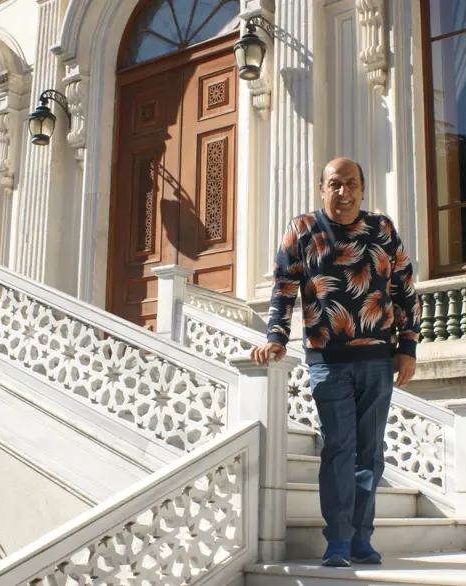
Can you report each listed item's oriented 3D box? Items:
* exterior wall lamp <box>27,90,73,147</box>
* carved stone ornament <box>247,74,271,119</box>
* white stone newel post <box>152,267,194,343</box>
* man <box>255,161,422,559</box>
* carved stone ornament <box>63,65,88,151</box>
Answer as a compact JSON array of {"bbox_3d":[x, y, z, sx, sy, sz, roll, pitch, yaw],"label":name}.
[{"bbox_3d":[-1.810,-1.720,9.500,0.274,0.617,0.519,-9,-16,36],"label":"exterior wall lamp"},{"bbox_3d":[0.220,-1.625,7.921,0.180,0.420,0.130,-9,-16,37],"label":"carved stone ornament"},{"bbox_3d":[-0.430,0.218,6.659,0.210,0.785,0.210,-9,-16,37],"label":"white stone newel post"},{"bbox_3d":[0.429,0.239,3.986,0.660,1.720,0.400,0,-13,6],"label":"man"},{"bbox_3d":[-1.579,-1.867,9.584,0.196,0.959,0.167,-9,-16,36],"label":"carved stone ornament"}]

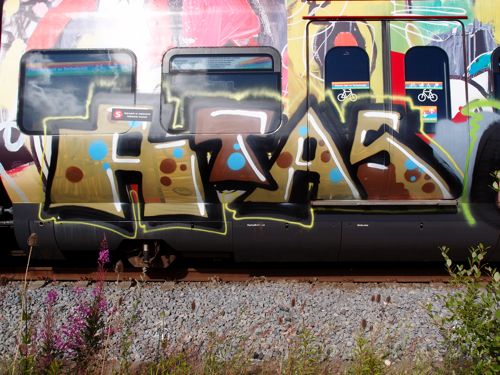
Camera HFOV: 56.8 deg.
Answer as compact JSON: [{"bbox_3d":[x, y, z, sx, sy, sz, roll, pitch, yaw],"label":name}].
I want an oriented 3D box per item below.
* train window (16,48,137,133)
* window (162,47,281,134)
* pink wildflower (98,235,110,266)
[{"bbox_3d":[-2.010,-1.120,5.380,1.360,1.010,0.070,0,-5,0],"label":"train window"},{"bbox_3d":[-0.332,-1.130,5.380,1.360,1.010,0.070,0,-5,0],"label":"window"},{"bbox_3d":[-0.913,0.395,2.900,0.075,0.200,0.075,0,2,0],"label":"pink wildflower"}]

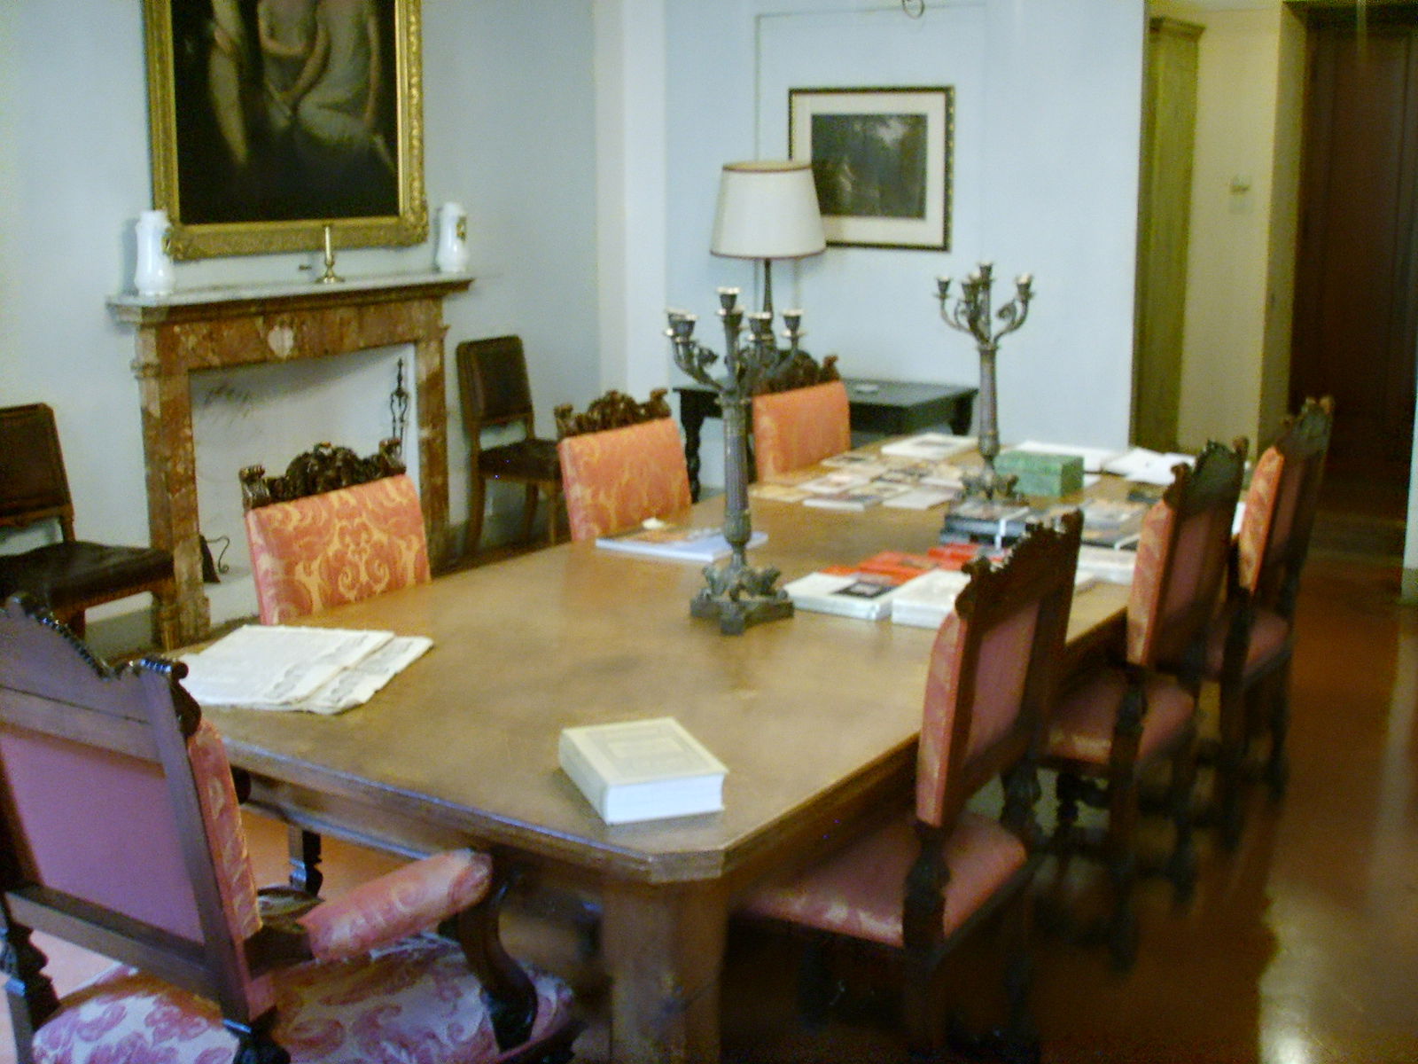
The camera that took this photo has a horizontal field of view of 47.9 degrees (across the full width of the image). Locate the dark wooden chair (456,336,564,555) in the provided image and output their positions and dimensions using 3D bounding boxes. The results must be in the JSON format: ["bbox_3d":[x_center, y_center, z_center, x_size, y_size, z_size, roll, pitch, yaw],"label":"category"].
[{"bbox_3d":[-0.753,-0.367,7.050,0.560,0.935,0.470,8,15,34],"label":"dark wooden chair"}]

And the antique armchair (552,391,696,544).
[{"bbox_3d":[-0.057,0.173,4.310,0.533,1.099,0.476,8,15,33],"label":"antique armchair"}]

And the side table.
[{"bbox_3d":[0.510,-0.254,7.042,1.148,0.749,0.640,8,15,33],"label":"side table"}]

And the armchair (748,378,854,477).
[{"bbox_3d":[0.478,-0.002,5.080,0.533,1.099,0.476,8,15,33],"label":"armchair"}]

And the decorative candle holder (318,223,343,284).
[{"bbox_3d":[-1.463,-1.064,6.112,0.100,0.210,0.100,8,15,34],"label":"decorative candle holder"}]

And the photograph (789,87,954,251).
[{"bbox_3d":[0.698,-1.588,6.992,0.810,0.690,0.030,8,15,34],"label":"photograph"}]

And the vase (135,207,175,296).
[{"bbox_3d":[-1.901,-0.959,5.477,0.139,0.276,0.139,8,15,33],"label":"vase"}]

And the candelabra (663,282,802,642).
[{"bbox_3d":[0.053,-0.141,3.133,0.260,0.650,0.260,8,15,34],"label":"candelabra"}]

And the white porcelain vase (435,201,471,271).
[{"bbox_3d":[-1.073,-1.228,6.670,0.136,0.276,0.136,-1,12,0],"label":"white porcelain vase"}]

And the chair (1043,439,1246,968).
[{"bbox_3d":[0.818,0.333,3.530,0.533,1.099,0.476,8,15,33],"label":"chair"}]

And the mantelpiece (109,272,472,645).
[{"bbox_3d":[-1.518,-0.340,6.232,0.260,1.255,1.610,8,15,34],"label":"mantelpiece"}]

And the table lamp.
[{"bbox_3d":[0.258,-1.125,7.022,0.500,0.950,0.500,0,13,0],"label":"table lamp"}]

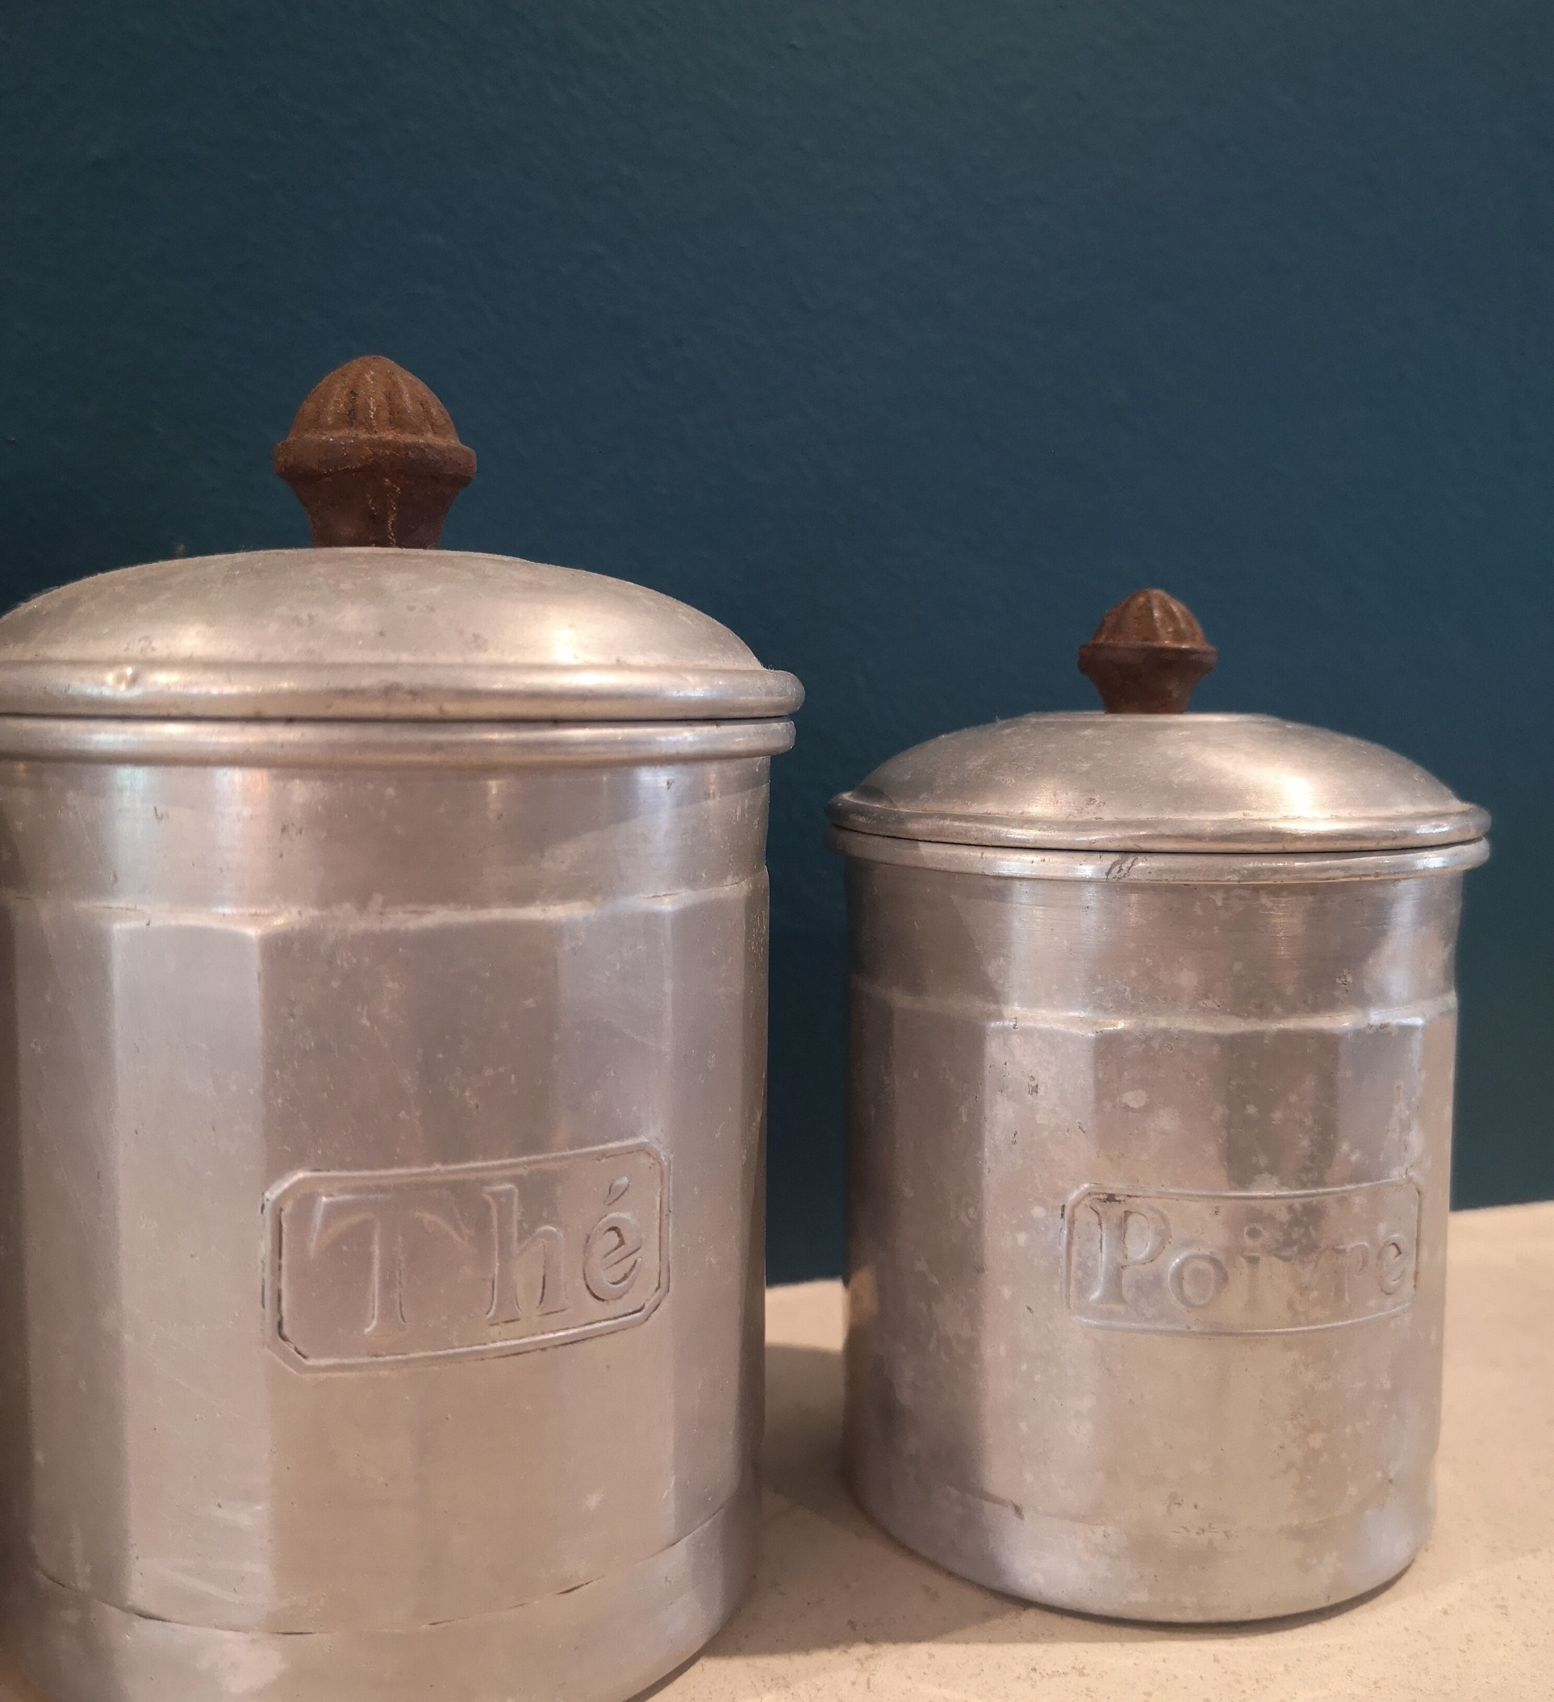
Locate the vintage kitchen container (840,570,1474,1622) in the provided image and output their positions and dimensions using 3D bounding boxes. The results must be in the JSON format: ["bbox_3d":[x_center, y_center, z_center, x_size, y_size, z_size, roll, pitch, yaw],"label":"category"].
[{"bbox_3d":[0.051,0.027,0.227,0.088,0.126,0.088,-1,5,-10],"label":"vintage kitchen container"}]

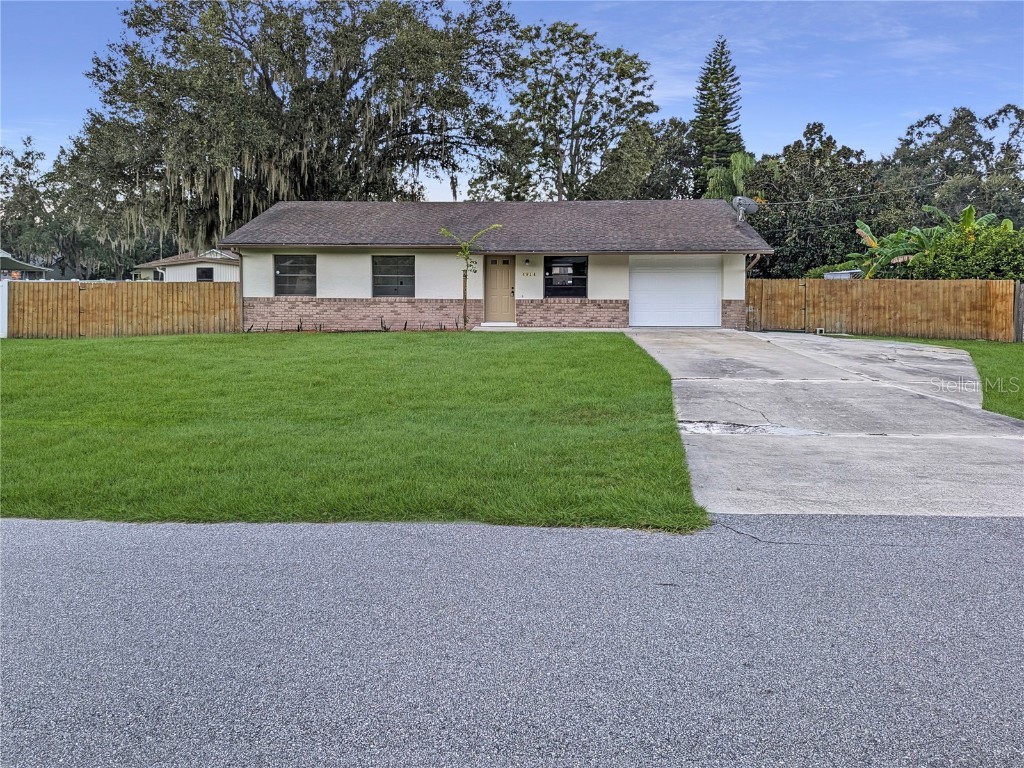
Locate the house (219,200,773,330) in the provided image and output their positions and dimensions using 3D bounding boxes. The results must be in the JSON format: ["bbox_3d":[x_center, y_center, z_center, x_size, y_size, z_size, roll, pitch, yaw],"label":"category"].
[{"bbox_3d":[-0.473,-4.436,26.045,16.485,4.496,10.550,0,7,2],"label":"house"}]

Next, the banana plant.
[{"bbox_3d":[14.013,-4.316,27.000,2.600,3.850,2.500,0,7,2],"label":"banana plant"}]

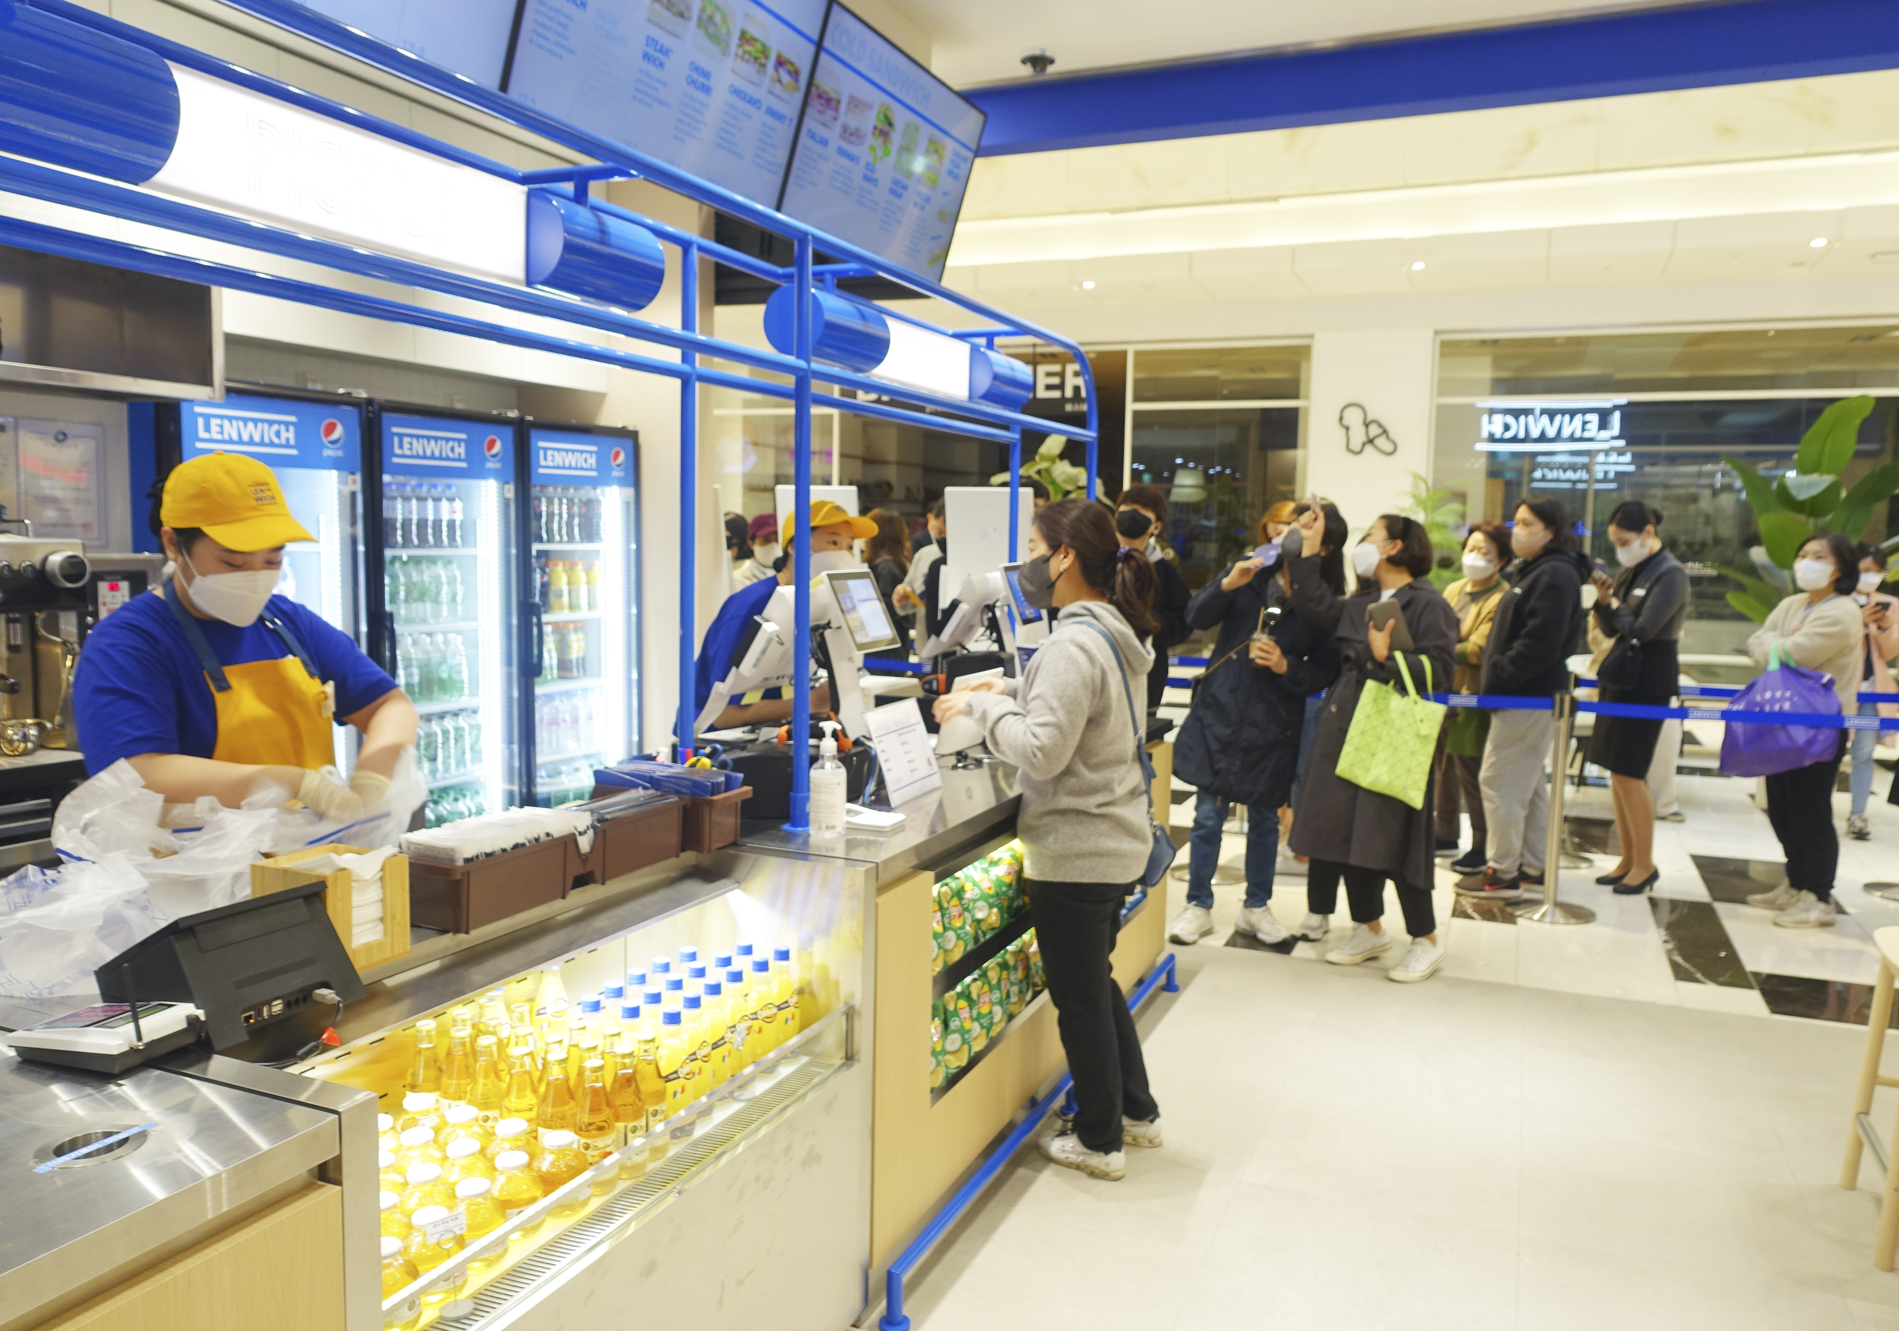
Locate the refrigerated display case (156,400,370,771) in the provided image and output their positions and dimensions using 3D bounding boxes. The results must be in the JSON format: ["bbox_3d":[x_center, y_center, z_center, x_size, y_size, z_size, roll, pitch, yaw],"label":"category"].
[{"bbox_3d":[-2.088,0.172,3.742,0.640,1.860,0.620,3,6,24],"label":"refrigerated display case"}]

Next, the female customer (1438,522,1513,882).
[{"bbox_3d":[2.507,0.134,6.397,0.340,1.624,0.460,-2,6,-25],"label":"female customer"}]

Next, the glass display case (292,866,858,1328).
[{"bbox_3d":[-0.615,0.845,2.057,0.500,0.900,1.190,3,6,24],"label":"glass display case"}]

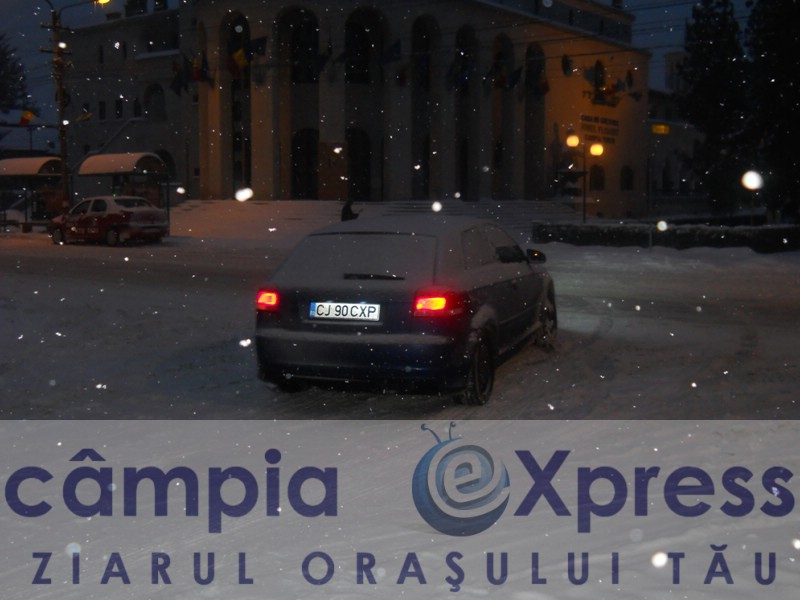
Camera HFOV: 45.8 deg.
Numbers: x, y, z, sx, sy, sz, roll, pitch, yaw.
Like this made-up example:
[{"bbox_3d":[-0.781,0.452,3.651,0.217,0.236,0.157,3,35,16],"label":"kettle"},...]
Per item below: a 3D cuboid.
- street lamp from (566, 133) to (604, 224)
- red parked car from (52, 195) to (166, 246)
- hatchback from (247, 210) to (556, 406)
[{"bbox_3d":[8.118,-5.123,41.692,1.600,4.260,0.500,1,6,11],"label":"street lamp"},{"bbox_3d":[-9.137,-2.488,29.531,4.250,1.530,1.740,4,7,34],"label":"red parked car"},{"bbox_3d":[0.304,-0.072,8.656,1.790,1.420,4.210,2,6,20],"label":"hatchback"}]

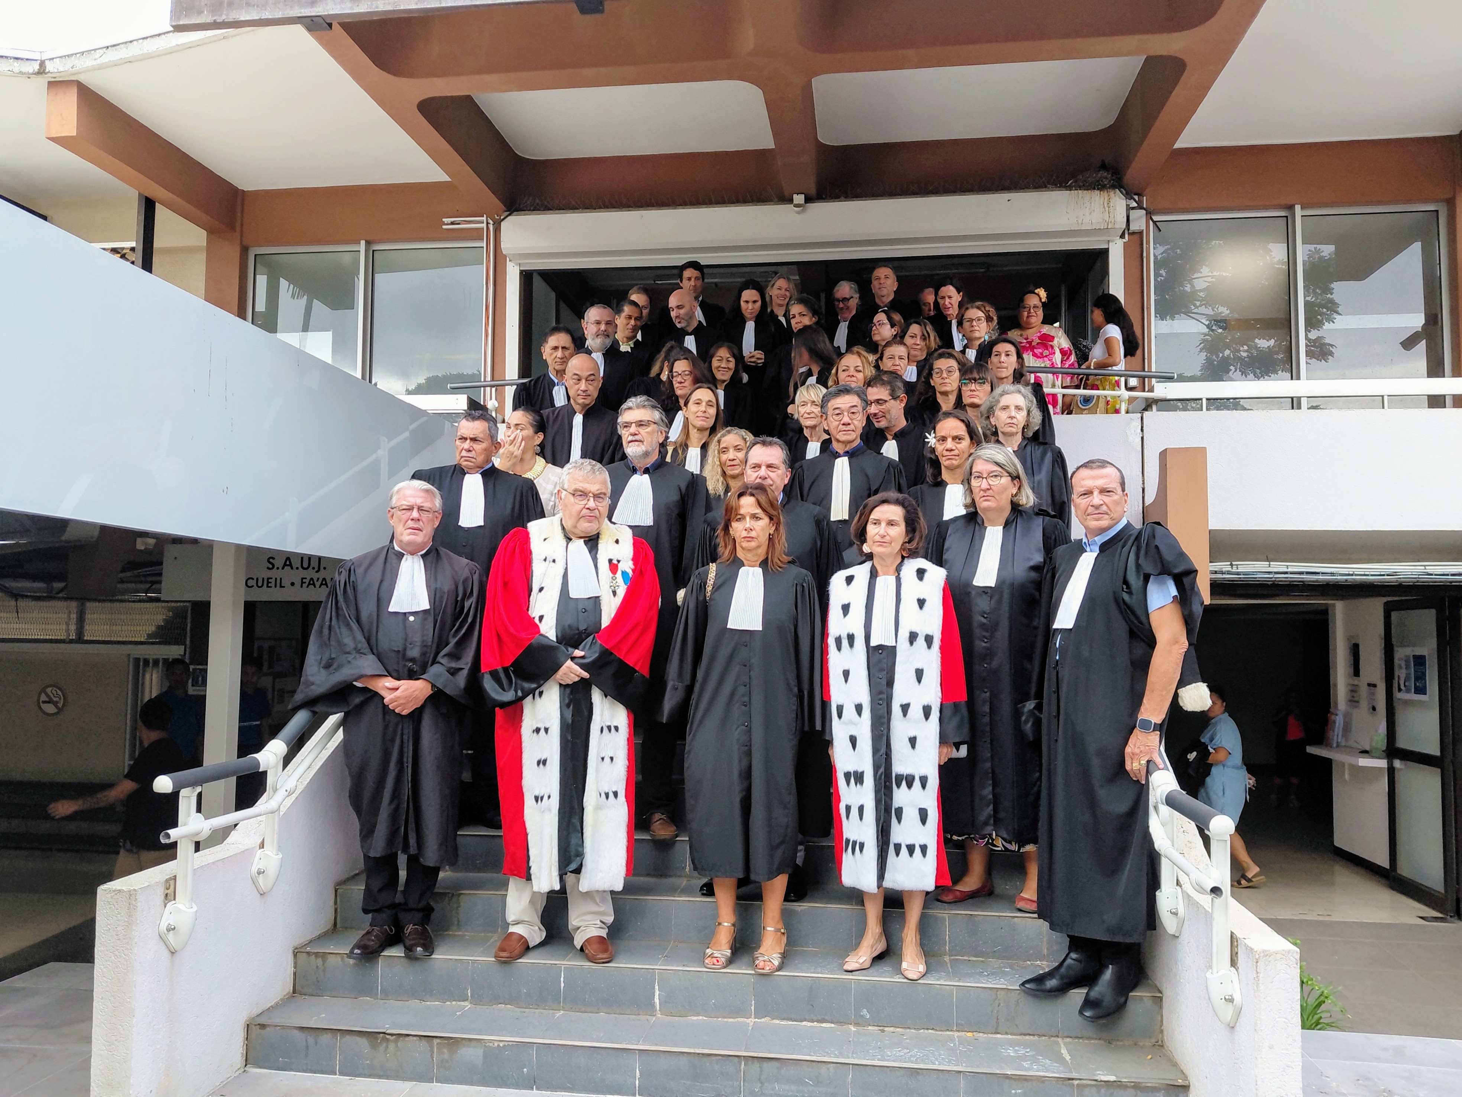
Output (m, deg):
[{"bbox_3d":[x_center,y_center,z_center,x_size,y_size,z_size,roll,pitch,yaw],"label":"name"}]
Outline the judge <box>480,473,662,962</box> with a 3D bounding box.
[{"bbox_3d":[-0.581,0.558,3.825,0.640,1.769,0.420,1,-3,-9],"label":"judge"}]

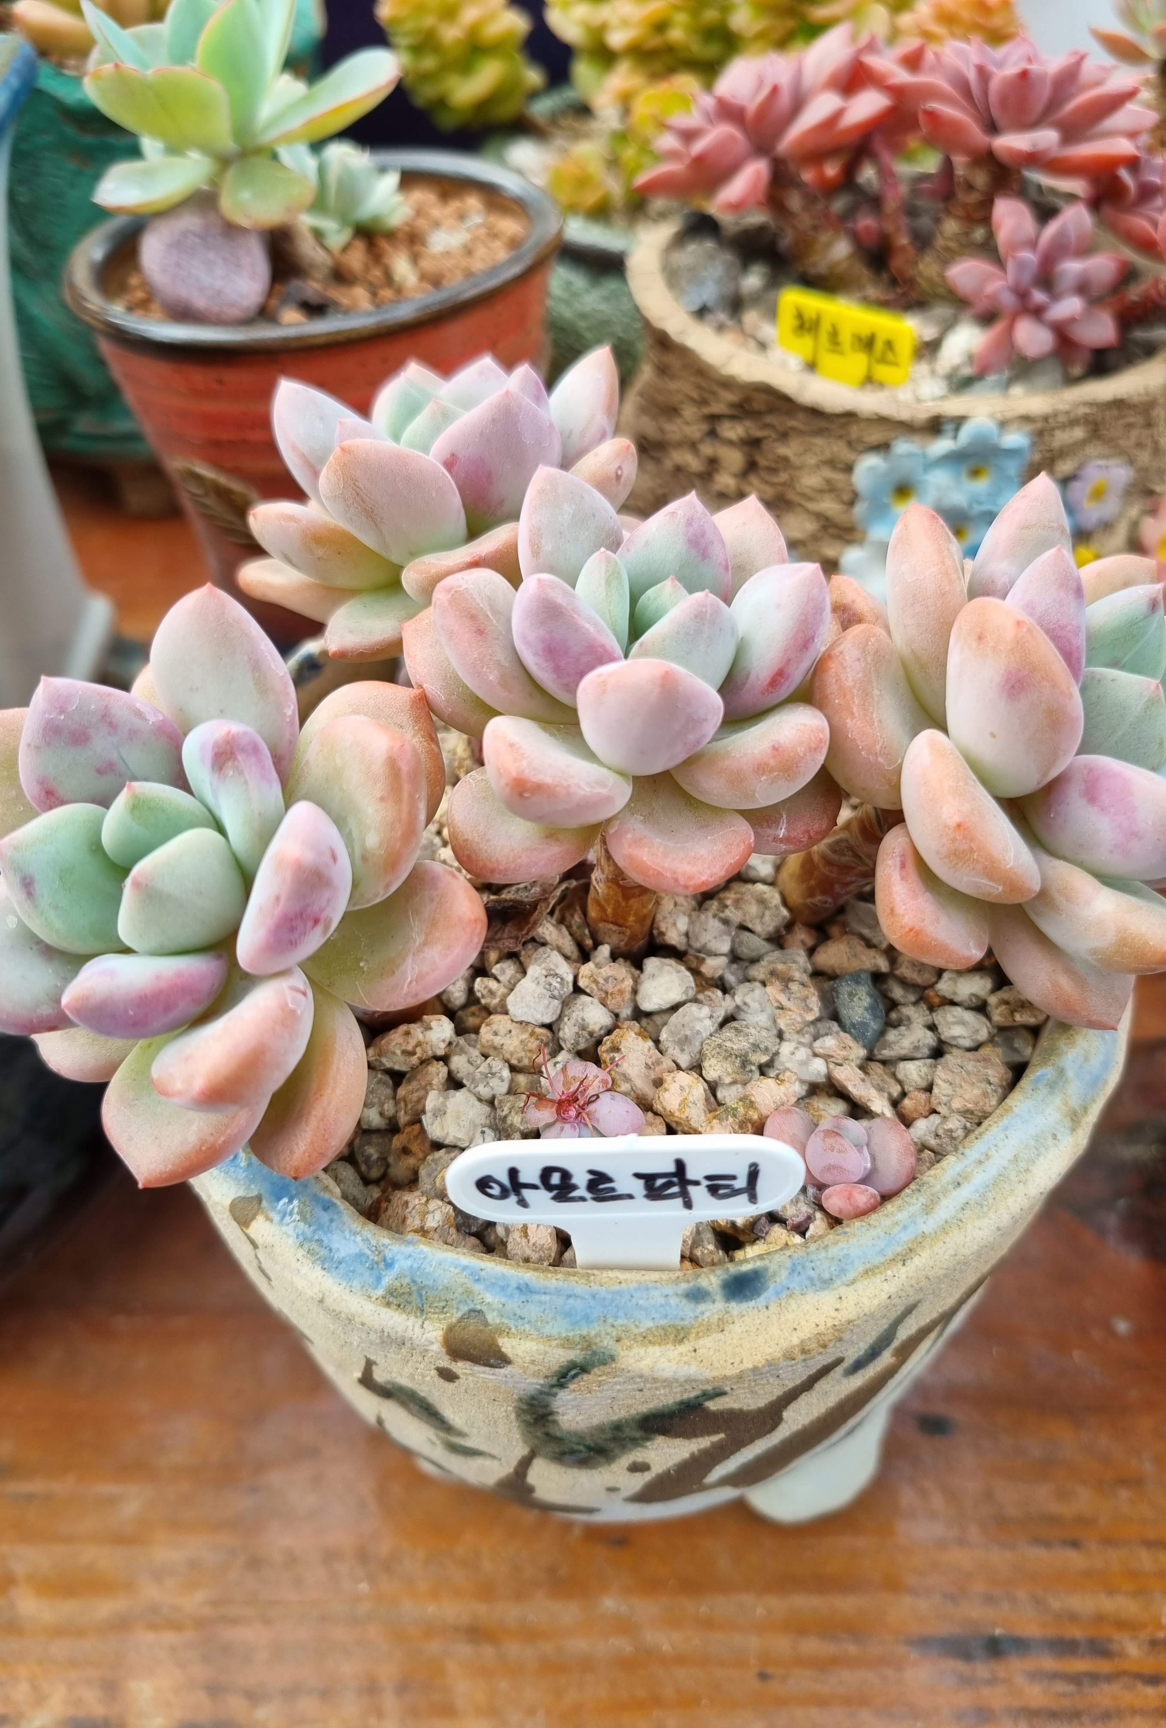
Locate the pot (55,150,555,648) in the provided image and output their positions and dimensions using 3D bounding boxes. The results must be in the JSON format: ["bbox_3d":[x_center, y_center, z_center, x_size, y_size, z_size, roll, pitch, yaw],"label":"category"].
[{"bbox_3d":[-0.071,-0.136,0.395,0.132,0.112,0.132,-2,47,2],"label":"pot"}]

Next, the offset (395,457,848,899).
[{"bbox_3d":[0.005,-0.023,0.161,0.052,0.038,0.049,-3,47,0],"label":"offset"}]

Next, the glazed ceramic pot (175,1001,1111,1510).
[{"bbox_3d":[0.008,0.039,0.228,0.142,0.116,0.142,-2,47,2],"label":"glazed ceramic pot"}]

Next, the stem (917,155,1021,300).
[{"bbox_3d":[0.087,-0.144,0.295,0.020,0.027,0.018,-3,47,0],"label":"stem"}]

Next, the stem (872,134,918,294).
[{"bbox_3d":[0.071,-0.147,0.295,0.009,0.033,0.009,-3,47,0],"label":"stem"}]

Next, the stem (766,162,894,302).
[{"bbox_3d":[0.056,-0.144,0.295,0.026,0.025,0.020,-3,47,0],"label":"stem"}]

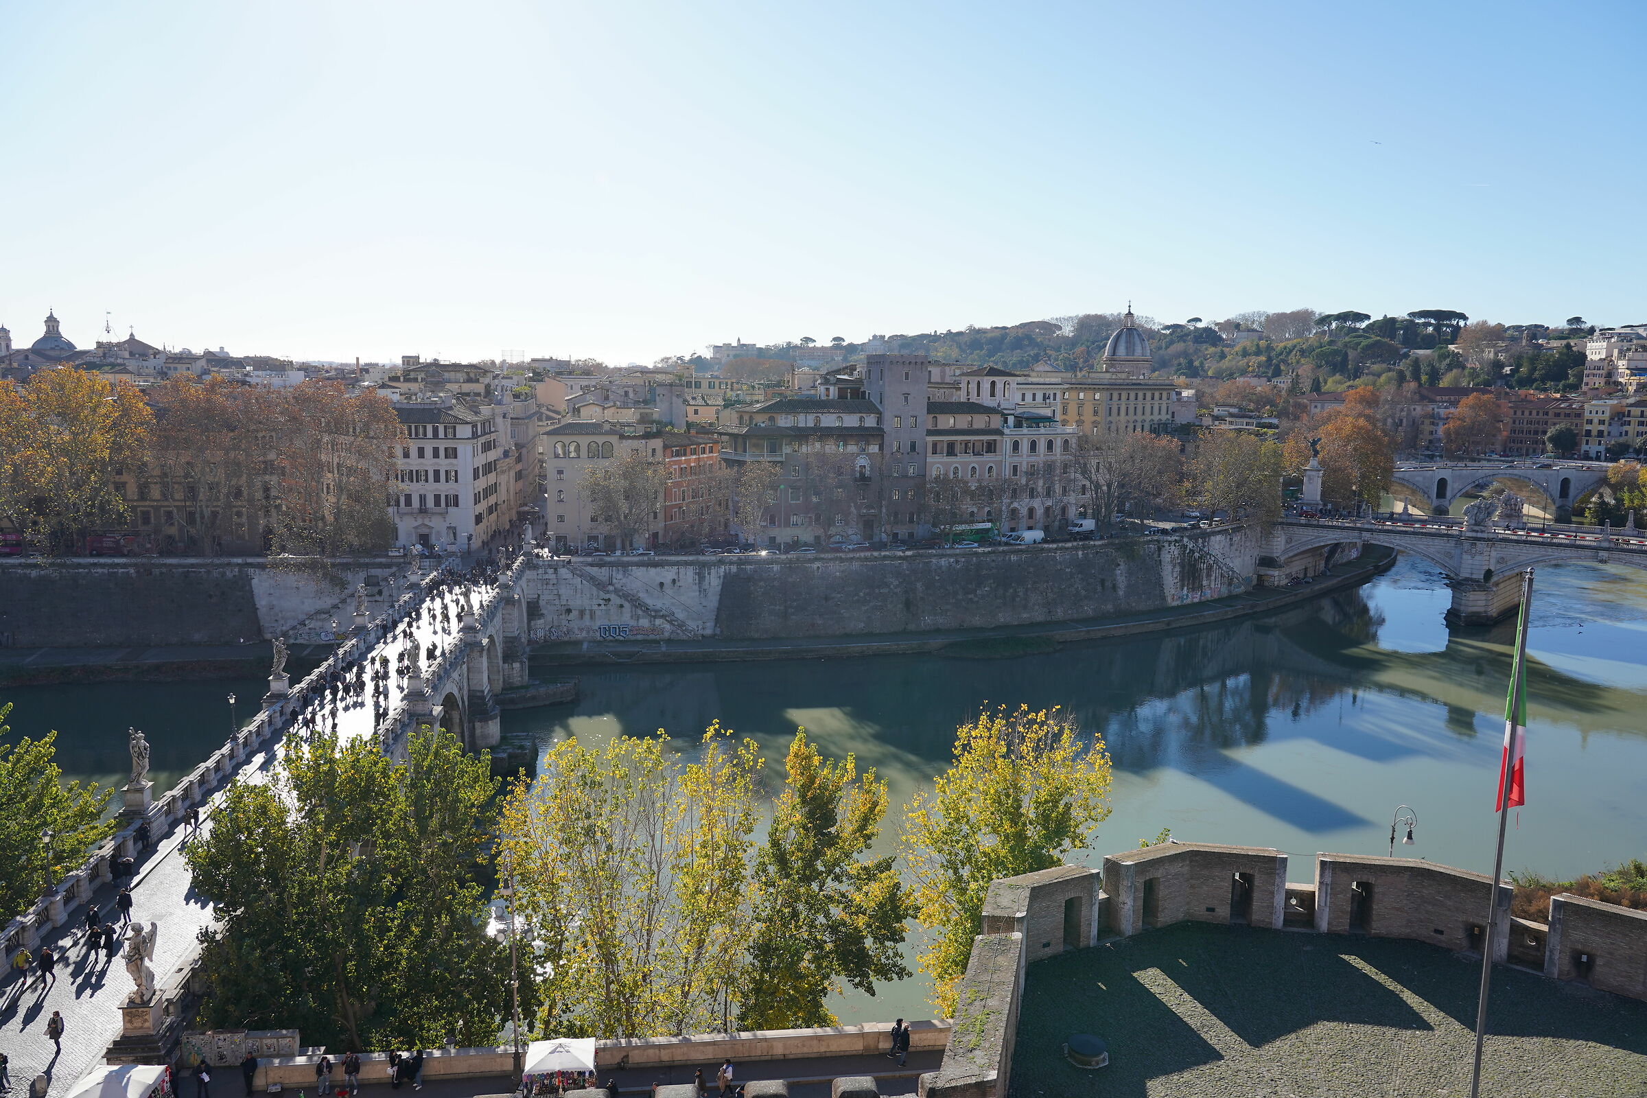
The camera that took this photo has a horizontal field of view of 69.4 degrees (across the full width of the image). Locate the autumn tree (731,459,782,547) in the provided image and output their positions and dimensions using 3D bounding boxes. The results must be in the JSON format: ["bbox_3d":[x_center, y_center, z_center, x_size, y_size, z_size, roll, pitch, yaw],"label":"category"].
[{"bbox_3d":[-10.550,-7.000,185.730,7.500,13.740,7.000,0,9,-3],"label":"autumn tree"}]

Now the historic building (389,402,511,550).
[{"bbox_3d":[-60.030,-12.700,191.860,13.800,22.600,22.000,1,9,1],"label":"historic building"}]

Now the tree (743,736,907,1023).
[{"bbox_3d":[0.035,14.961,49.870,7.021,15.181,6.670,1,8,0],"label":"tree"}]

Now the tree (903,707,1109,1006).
[{"bbox_3d":[9.590,17.380,62.430,10.000,17.760,9.500,2,9,9],"label":"tree"}]

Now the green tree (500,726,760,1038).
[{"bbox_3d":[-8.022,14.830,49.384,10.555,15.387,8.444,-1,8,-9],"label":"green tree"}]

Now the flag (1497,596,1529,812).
[{"bbox_3d":[13.926,3.087,23.973,0.550,4.539,0.400,6,9,31],"label":"flag"}]

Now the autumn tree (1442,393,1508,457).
[{"bbox_3d":[227.260,-43.090,415.180,20.000,22.370,18.000,5,10,28],"label":"autumn tree"}]

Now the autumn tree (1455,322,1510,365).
[{"bbox_3d":[330.680,-103.030,597.040,23.000,22.290,21.000,5,10,28],"label":"autumn tree"}]

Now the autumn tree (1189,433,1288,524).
[{"bbox_3d":[77.760,-13.300,224.290,17.000,18.000,15.000,4,9,19],"label":"autumn tree"}]

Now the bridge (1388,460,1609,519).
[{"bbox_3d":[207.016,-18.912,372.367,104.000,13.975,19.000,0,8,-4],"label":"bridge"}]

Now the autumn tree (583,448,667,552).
[{"bbox_3d":[-30.408,-7.679,183.122,12.994,15.923,12.345,-1,8,-9],"label":"autumn tree"}]

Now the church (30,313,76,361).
[{"bbox_3d":[-276.620,-77.030,427.610,15.000,16.860,15.000,-5,10,-32],"label":"church"}]

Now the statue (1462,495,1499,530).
[{"bbox_3d":[117.250,-6.480,212.320,5.300,6.130,4.000,6,10,32],"label":"statue"}]

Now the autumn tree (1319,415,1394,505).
[{"bbox_3d":[119.200,-19.550,266.490,15.500,20.770,15.000,5,9,24],"label":"autumn tree"}]

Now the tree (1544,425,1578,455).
[{"bbox_3d":[255.321,-36.801,410.825,11.532,11.710,10.955,6,9,31],"label":"tree"}]

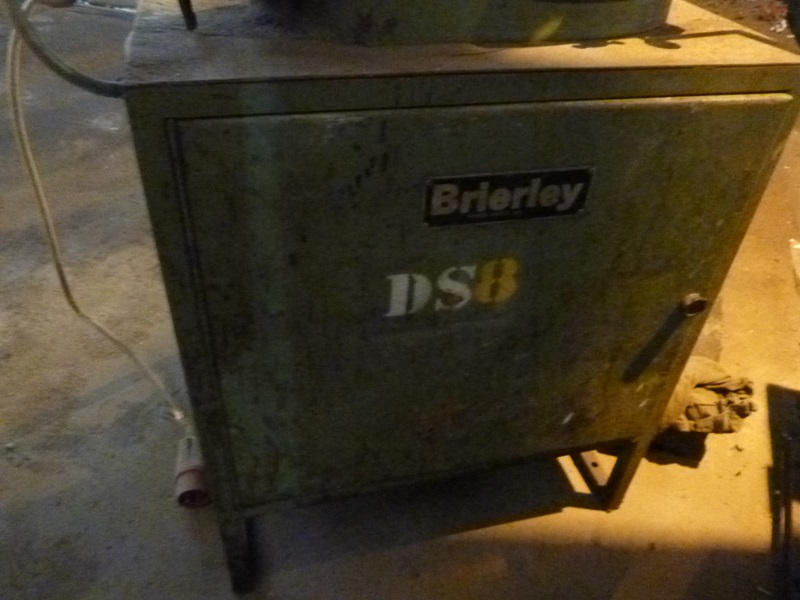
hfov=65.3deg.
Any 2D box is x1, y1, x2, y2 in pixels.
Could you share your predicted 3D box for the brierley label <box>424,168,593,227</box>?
[{"bbox_3d":[0.127,-0.116,0.713,0.201,0.061,0.006,-6,40,-13],"label":"brierley label"}]

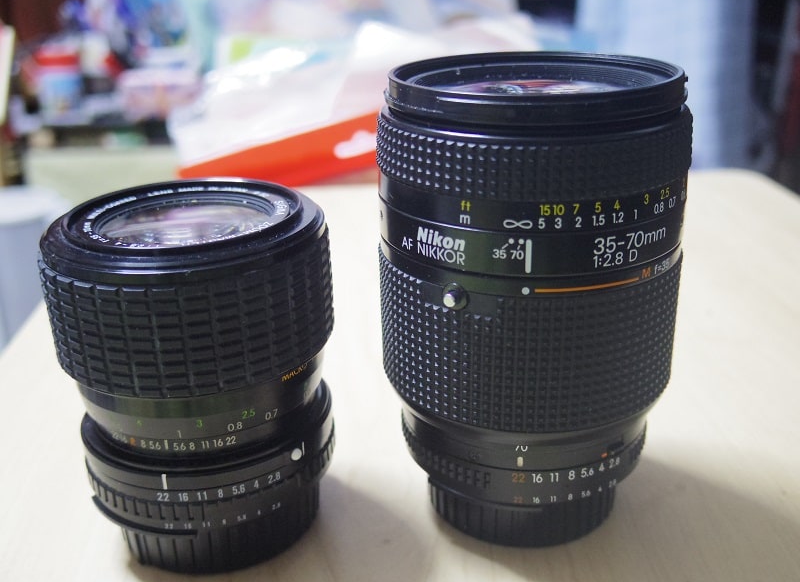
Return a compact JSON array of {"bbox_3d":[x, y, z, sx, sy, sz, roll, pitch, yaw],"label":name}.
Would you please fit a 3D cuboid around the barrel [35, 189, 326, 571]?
[{"bbox_3d":[-0.048,0.021,0.226,0.067,0.084,0.067,-2,23,0],"label":"barrel"}]

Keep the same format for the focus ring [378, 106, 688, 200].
[{"bbox_3d":[0.031,-0.037,0.211,0.072,0.013,0.072,-1,22,0],"label":"focus ring"}]

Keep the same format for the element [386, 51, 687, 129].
[{"bbox_3d":[0.031,-0.047,0.207,0.068,0.007,0.068,-1,22,0],"label":"element"}]

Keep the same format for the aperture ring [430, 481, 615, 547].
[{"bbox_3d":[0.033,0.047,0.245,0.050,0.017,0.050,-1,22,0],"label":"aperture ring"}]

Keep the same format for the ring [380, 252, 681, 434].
[{"bbox_3d":[0.032,0.002,0.227,0.072,0.035,0.072,-1,22,0],"label":"ring"}]

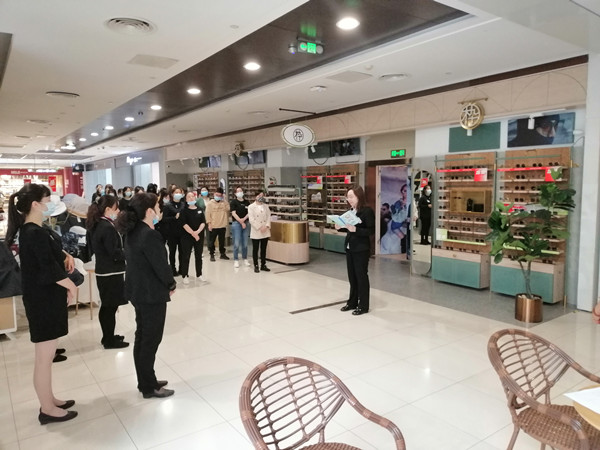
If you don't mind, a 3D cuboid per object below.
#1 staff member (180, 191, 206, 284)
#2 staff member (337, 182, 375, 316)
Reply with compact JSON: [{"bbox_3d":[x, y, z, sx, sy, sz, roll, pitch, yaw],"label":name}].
[{"bbox_3d":[-1.870,0.185,7.848,0.450,1.551,0.290,-3,6,-21],"label":"staff member"},{"bbox_3d":[0.707,0.309,5.758,0.380,1.629,0.460,-5,7,-38],"label":"staff member"}]

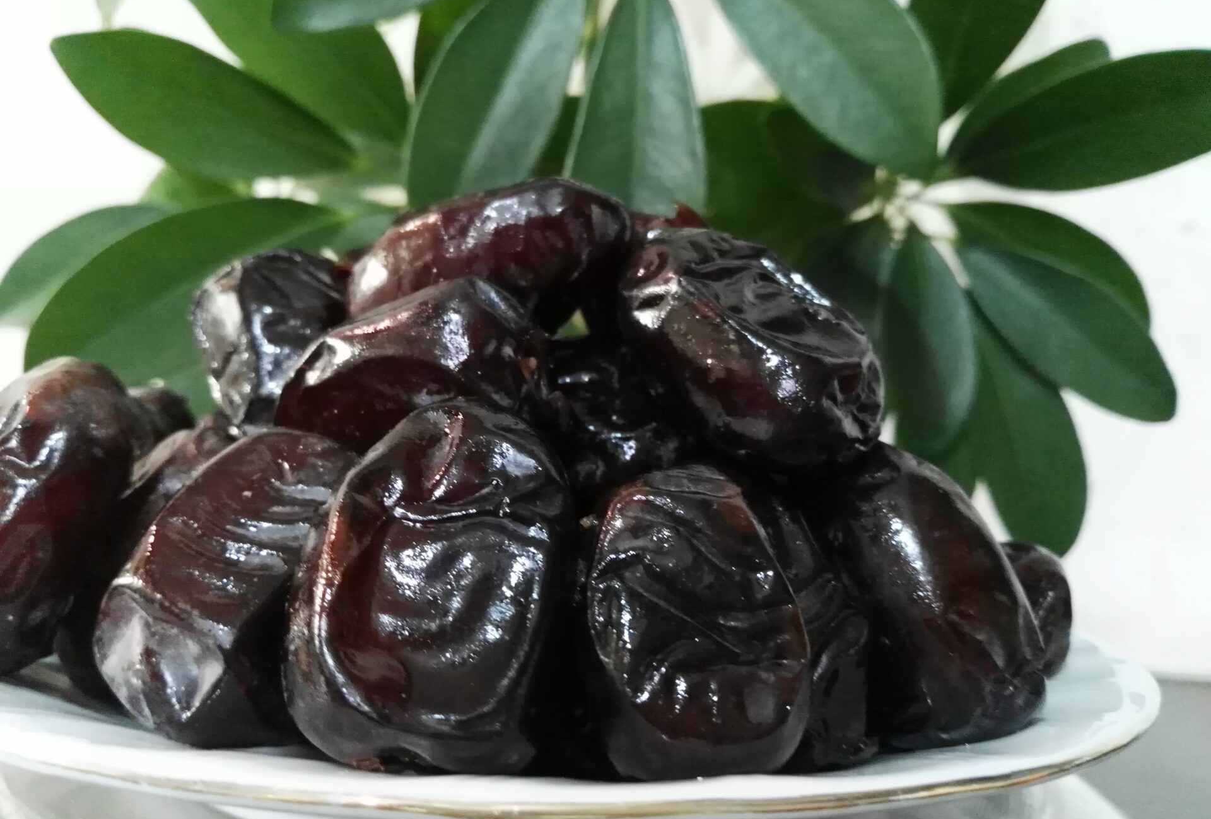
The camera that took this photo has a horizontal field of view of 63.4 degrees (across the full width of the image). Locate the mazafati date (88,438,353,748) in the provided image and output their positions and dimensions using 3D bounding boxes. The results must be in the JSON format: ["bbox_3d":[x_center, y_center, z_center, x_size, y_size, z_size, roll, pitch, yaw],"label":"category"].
[{"bbox_3d":[-0.046,0.021,0.118,0.023,0.038,0.022,23,-20,0],"label":"mazafati date"}]

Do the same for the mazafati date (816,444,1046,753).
[{"bbox_3d":[0.040,0.023,0.122,0.023,0.039,0.023,-19,-11,-16],"label":"mazafati date"}]

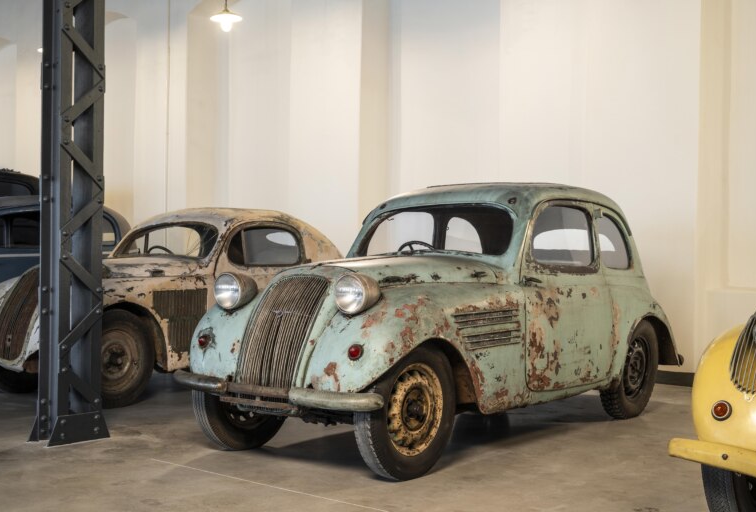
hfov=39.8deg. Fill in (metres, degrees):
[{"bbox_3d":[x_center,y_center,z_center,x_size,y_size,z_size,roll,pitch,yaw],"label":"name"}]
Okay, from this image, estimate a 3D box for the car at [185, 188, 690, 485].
[{"bbox_3d":[0.607,0.287,6.462,1.421,1.512,3.796,1,0,37],"label":"car"}]

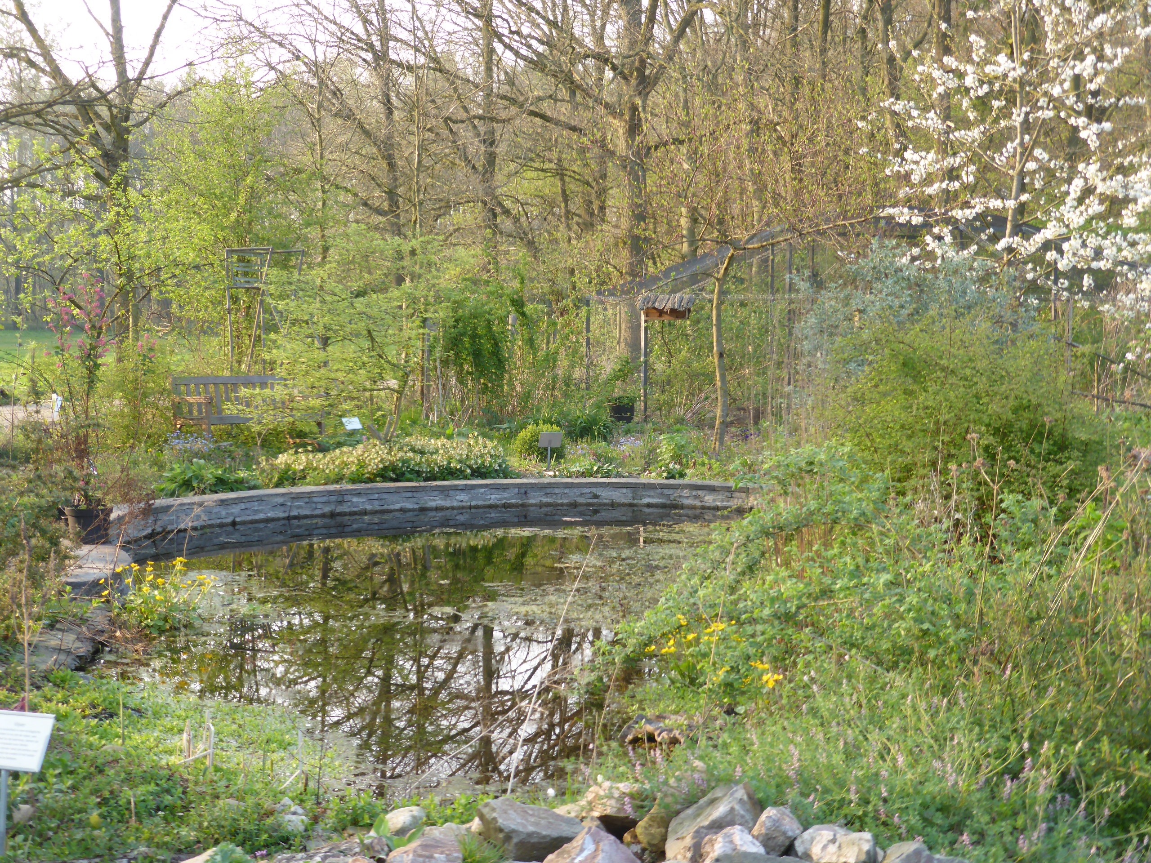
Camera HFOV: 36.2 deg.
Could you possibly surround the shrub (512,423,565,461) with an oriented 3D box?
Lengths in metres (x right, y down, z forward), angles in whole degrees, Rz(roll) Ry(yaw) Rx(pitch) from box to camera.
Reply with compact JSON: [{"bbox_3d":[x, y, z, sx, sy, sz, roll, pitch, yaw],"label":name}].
[{"bbox_3d":[-0.374,0.108,18.000,0.540,0.410,0.520,0,4,0],"label":"shrub"}]

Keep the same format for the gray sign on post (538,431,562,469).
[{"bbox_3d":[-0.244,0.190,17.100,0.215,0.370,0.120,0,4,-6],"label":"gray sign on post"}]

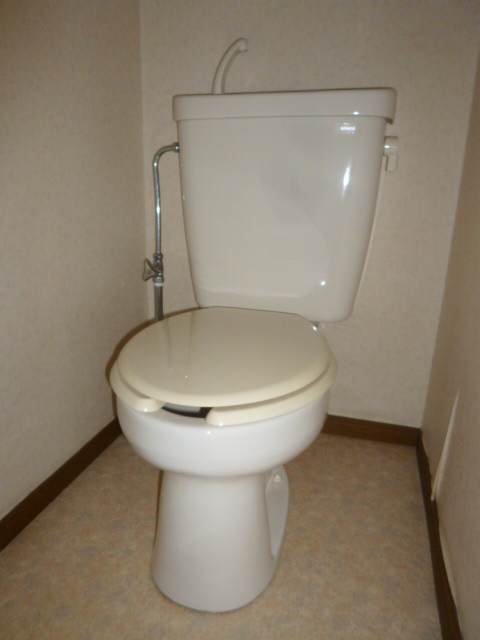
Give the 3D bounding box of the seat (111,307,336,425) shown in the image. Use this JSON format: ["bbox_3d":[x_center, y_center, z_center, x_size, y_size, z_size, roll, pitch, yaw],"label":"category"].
[{"bbox_3d":[-0.022,0.070,0.785,0.378,0.028,0.421,6,17,16],"label":"seat"}]

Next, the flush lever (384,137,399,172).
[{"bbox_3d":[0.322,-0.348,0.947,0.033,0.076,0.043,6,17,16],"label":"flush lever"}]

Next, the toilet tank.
[{"bbox_3d":[0.094,-0.264,1.062,0.464,0.477,0.178,6,17,16],"label":"toilet tank"}]

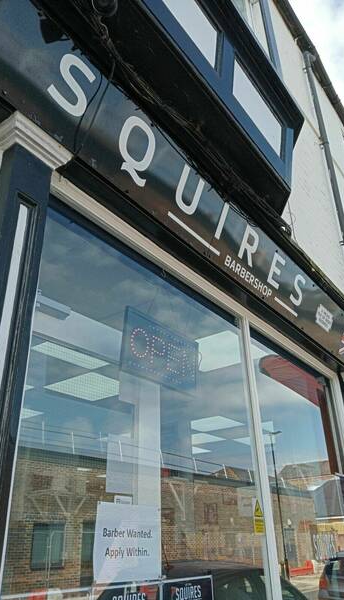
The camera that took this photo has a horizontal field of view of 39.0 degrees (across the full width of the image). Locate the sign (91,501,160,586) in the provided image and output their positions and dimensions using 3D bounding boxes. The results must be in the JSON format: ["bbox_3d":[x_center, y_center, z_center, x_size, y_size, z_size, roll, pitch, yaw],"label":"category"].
[{"bbox_3d":[-0.123,0.734,1.472,0.008,0.210,0.297,-20,-33,32],"label":"sign"}]

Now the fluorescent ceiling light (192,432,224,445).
[{"bbox_3d":[0.309,1.727,6.050,0.590,0.060,0.590,-20,-33,32],"label":"fluorescent ceiling light"}]

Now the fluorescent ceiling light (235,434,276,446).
[{"bbox_3d":[1.149,1.761,6.165,0.590,0.060,0.590,-20,-33,32],"label":"fluorescent ceiling light"}]

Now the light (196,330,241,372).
[{"bbox_3d":[0.303,0.354,3.382,0.590,0.060,0.590,-20,-33,32],"label":"light"}]

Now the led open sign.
[{"bbox_3d":[-0.037,0.228,1.989,0.025,0.250,0.475,-15,-30,34],"label":"led open sign"}]

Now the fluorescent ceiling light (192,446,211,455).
[{"bbox_3d":[0.191,2.114,6.796,0.590,0.060,0.590,-20,-33,32],"label":"fluorescent ceiling light"}]

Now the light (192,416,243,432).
[{"bbox_3d":[0.427,1.339,5.304,0.590,0.060,0.590,-20,-33,32],"label":"light"}]

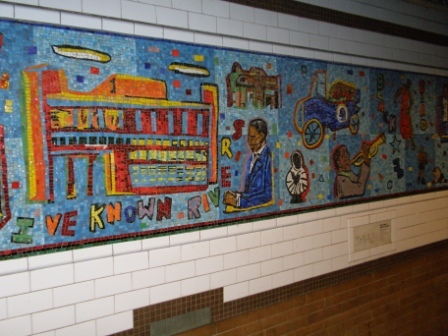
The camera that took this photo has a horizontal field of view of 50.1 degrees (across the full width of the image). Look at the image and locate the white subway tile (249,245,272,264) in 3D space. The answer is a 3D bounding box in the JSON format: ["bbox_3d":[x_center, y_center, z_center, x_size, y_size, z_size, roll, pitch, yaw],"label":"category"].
[{"bbox_3d":[0.172,0.411,2.311,0.150,0.075,0.010,-4,4,-38],"label":"white subway tile"}]

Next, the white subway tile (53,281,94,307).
[{"bbox_3d":[-0.551,0.463,1.764,0.152,0.075,0.010,-4,5,-38],"label":"white subway tile"}]

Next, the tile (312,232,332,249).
[{"bbox_3d":[0.534,0.392,2.606,0.152,0.076,0.010,-3,4,-38],"label":"tile"}]

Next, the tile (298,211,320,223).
[{"bbox_3d":[0.442,0.264,2.531,0.153,0.050,0.010,-3,3,-38],"label":"tile"}]

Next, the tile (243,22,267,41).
[{"bbox_3d":[0.142,-0.643,2.259,0.150,0.075,0.010,-4,4,-38],"label":"tile"}]

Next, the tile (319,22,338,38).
[{"bbox_3d":[0.562,-0.744,2.588,0.152,0.076,0.010,-3,4,-38],"label":"tile"}]

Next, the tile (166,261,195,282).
[{"bbox_3d":[-0.187,0.440,2.050,0.152,0.075,0.010,-4,5,-38],"label":"tile"}]

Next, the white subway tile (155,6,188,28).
[{"bbox_3d":[-0.216,-0.622,1.981,0.152,0.074,0.012,-3,4,-38],"label":"white subway tile"}]

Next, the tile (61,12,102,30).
[{"bbox_3d":[-0.514,-0.531,1.732,0.152,0.045,0.012,-3,4,-38],"label":"tile"}]

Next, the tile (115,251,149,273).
[{"bbox_3d":[-0.370,0.376,1.902,0.152,0.075,0.010,-4,5,-38],"label":"tile"}]

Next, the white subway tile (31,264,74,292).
[{"bbox_3d":[-0.611,0.388,1.704,0.152,0.074,0.010,-3,3,-38],"label":"white subway tile"}]

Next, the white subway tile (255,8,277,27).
[{"bbox_3d":[0.204,-0.728,2.323,0.152,0.075,0.010,-3,3,-38],"label":"white subway tile"}]

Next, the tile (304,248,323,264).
[{"bbox_3d":[0.475,0.472,2.562,0.152,0.076,0.010,-3,4,-38],"label":"tile"}]

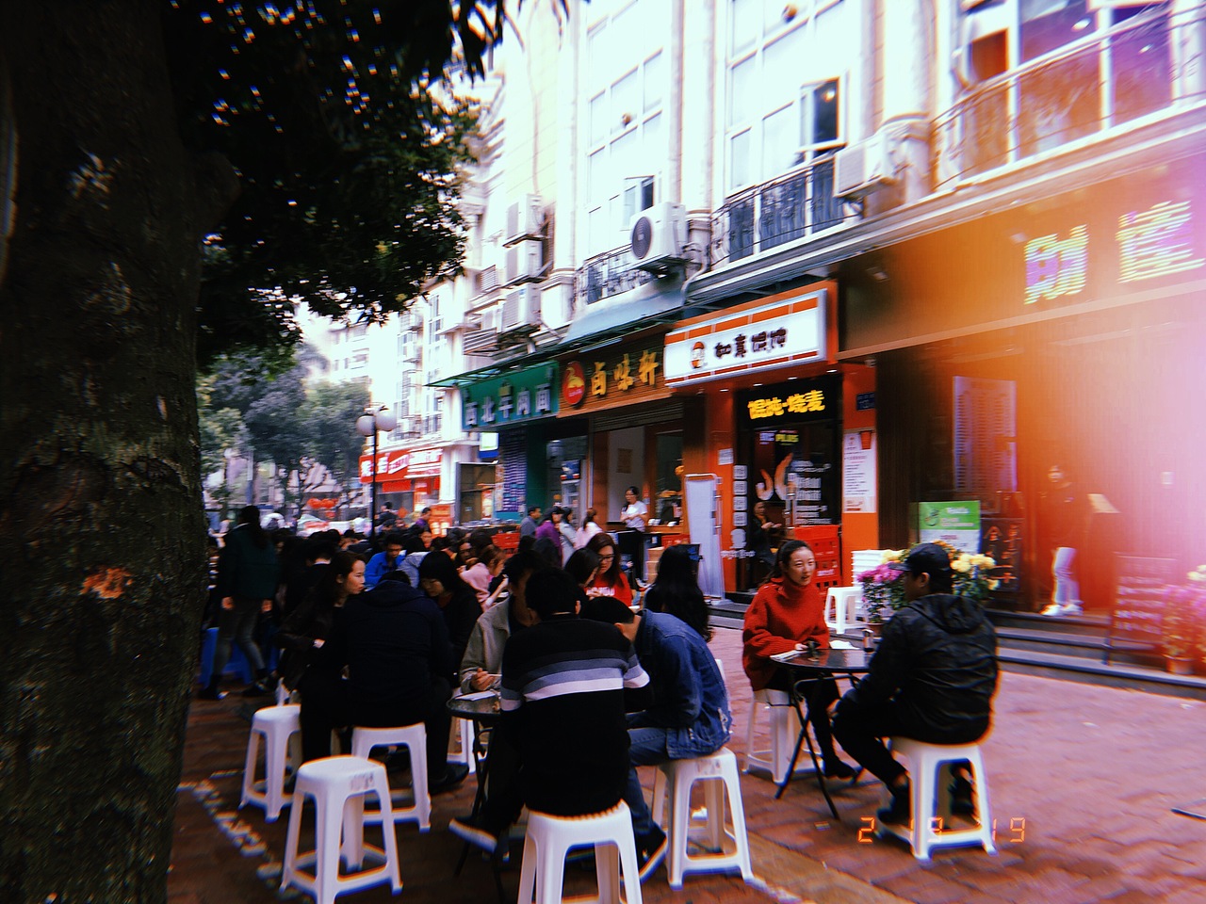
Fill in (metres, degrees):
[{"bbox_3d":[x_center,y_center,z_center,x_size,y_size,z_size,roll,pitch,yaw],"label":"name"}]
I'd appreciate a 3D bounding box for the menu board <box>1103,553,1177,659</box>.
[{"bbox_3d":[4.748,1.395,8.856,0.420,0.980,0.580,3,-5,-32],"label":"menu board"}]

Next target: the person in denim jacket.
[{"bbox_3d":[0.223,1.169,4.207,0.660,1.130,0.500,0,-4,5],"label":"person in denim jacket"}]

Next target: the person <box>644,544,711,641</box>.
[{"bbox_3d":[0.395,1.219,6.267,0.480,1.290,0.680,2,-4,-24],"label":"person"}]

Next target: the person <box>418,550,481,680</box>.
[{"bbox_3d":[-0.902,1.159,5.514,0.700,1.240,0.500,2,-4,-30],"label":"person"}]

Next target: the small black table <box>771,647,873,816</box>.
[{"bbox_3d":[1.250,1.419,5.197,0.720,0.720,0.720,-4,-5,45],"label":"small black table"}]

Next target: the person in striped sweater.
[{"bbox_3d":[-0.190,1.041,3.589,0.680,1.260,0.920,1,-4,-10],"label":"person in striped sweater"}]

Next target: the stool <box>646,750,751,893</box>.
[{"bbox_3d":[0.378,1.450,4.077,0.340,0.470,0.340,1,-4,-17],"label":"stool"}]

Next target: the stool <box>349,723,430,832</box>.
[{"bbox_3d":[-1.025,1.541,4.815,0.360,0.470,0.360,1,-4,-15],"label":"stool"}]

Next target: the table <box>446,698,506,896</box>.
[{"bbox_3d":[-0.270,1.335,3.940,0.680,0.720,0.680,-4,-5,45],"label":"table"}]

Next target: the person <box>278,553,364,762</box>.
[{"bbox_3d":[-1.462,1.152,5.414,0.700,1.240,0.500,0,-4,9],"label":"person"}]

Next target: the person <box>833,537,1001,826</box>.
[{"bbox_3d":[1.378,1.028,4.561,0.530,1.250,0.700,4,-5,-43],"label":"person"}]

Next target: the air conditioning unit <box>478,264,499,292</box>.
[{"bbox_3d":[-2.104,-3.268,19.354,0.290,0.470,0.700,2,-4,-31],"label":"air conditioning unit"}]

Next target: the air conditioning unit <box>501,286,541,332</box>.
[{"bbox_3d":[-1.407,-2.492,17.769,0.350,0.680,0.920,2,-4,-31],"label":"air conditioning unit"}]

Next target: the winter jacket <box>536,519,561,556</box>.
[{"bbox_3d":[-0.750,1.232,13.750,0.400,0.680,0.420,0,-4,-6],"label":"winter jacket"}]

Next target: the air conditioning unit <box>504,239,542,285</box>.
[{"bbox_3d":[-1.464,-3.534,18.929,0.330,0.650,0.880,2,-4,-31],"label":"air conditioning unit"}]

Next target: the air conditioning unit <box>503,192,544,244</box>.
[{"bbox_3d":[-1.376,-4.078,17.882,0.340,0.640,0.840,2,-4,-31],"label":"air conditioning unit"}]

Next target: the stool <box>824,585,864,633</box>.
[{"bbox_3d":[2.790,1.817,11.605,0.345,0.460,0.345,1,-4,-15],"label":"stool"}]

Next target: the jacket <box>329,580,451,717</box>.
[{"bbox_3d":[-1.035,0.956,4.951,0.600,0.660,0.460,0,-4,-3],"label":"jacket"}]

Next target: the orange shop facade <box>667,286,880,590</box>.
[{"bbox_3d":[2.125,0.005,13.580,0.680,3.860,3.620,2,-4,-31],"label":"orange shop facade"}]

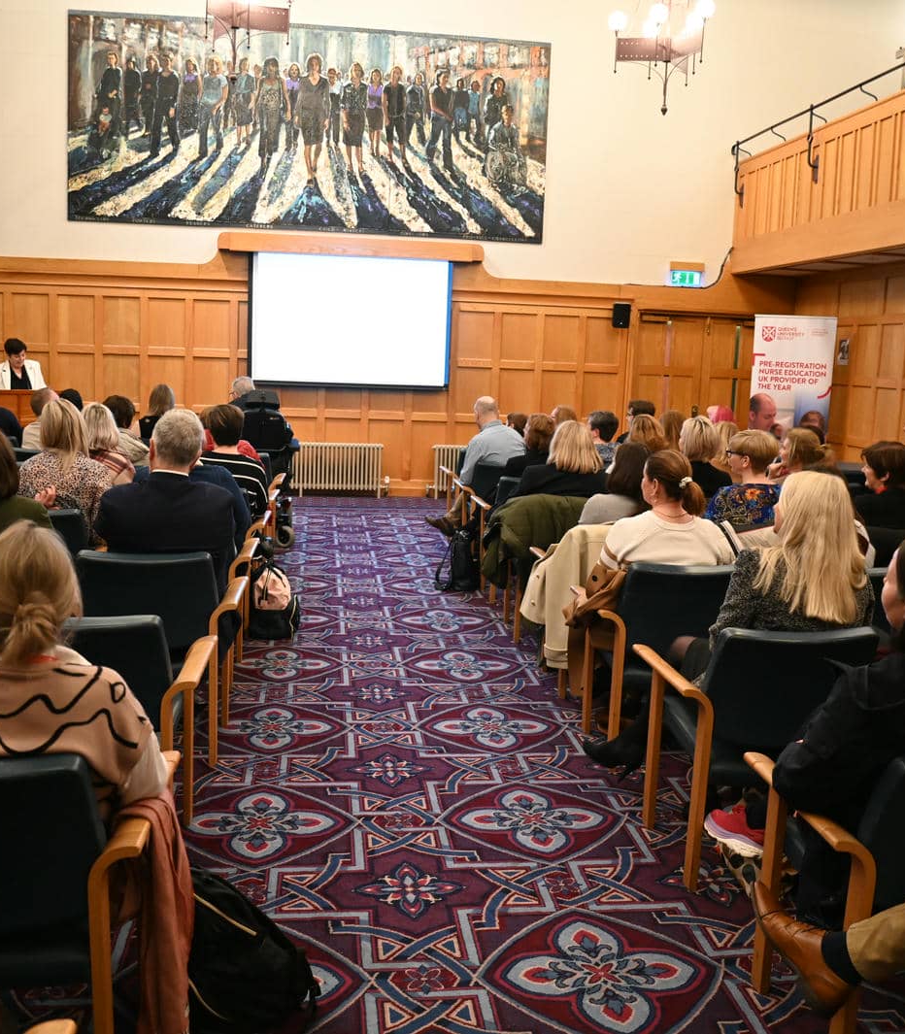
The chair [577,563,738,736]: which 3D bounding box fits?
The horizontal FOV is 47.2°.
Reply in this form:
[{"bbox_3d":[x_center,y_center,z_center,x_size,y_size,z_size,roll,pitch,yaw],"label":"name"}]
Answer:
[{"bbox_3d":[0.845,0.552,4.186,0.630,0.846,0.600,1,9,-7],"label":"chair"}]

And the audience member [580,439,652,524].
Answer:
[{"bbox_3d":[0.820,0.206,5.285,0.500,1.220,0.780,-1,9,-19],"label":"audience member"}]

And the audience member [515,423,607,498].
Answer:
[{"bbox_3d":[0.587,0.042,6.084,0.500,1.238,0.800,0,9,-13],"label":"audience member"}]

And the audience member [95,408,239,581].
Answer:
[{"bbox_3d":[-1.132,0.216,4.228,0.550,1.350,0.840,2,9,-5],"label":"audience member"}]

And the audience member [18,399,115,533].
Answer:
[{"bbox_3d":[-1.788,0.082,4.997,0.480,1.322,0.800,1,9,-7],"label":"audience member"}]

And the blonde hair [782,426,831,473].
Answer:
[{"bbox_3d":[1.990,-0.400,5.947,0.250,0.240,0.190,8,10,32],"label":"blonde hair"}]

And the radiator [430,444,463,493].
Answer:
[{"bbox_3d":[0.317,-0.467,11.315,1.100,0.577,0.120,1,9,-7],"label":"radiator"}]

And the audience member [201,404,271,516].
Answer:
[{"bbox_3d":[-1.273,-0.024,5.941,0.480,1.274,0.800,1,9,-7],"label":"audience member"}]

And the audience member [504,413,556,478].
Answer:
[{"bbox_3d":[0.528,-0.087,7.069,0.490,1.240,0.780,0,9,-17],"label":"audience member"}]

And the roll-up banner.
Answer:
[{"bbox_3d":[3.294,-0.924,10.180,0.841,2.059,0.220,1,9,-7],"label":"roll-up banner"}]

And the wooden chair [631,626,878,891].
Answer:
[{"bbox_3d":[0.983,0.707,3.334,0.640,0.830,0.580,1,9,-7],"label":"wooden chair"}]

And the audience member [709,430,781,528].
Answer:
[{"bbox_3d":[1.325,0.184,5.228,0.480,1.283,0.800,-1,10,-19],"label":"audience member"}]

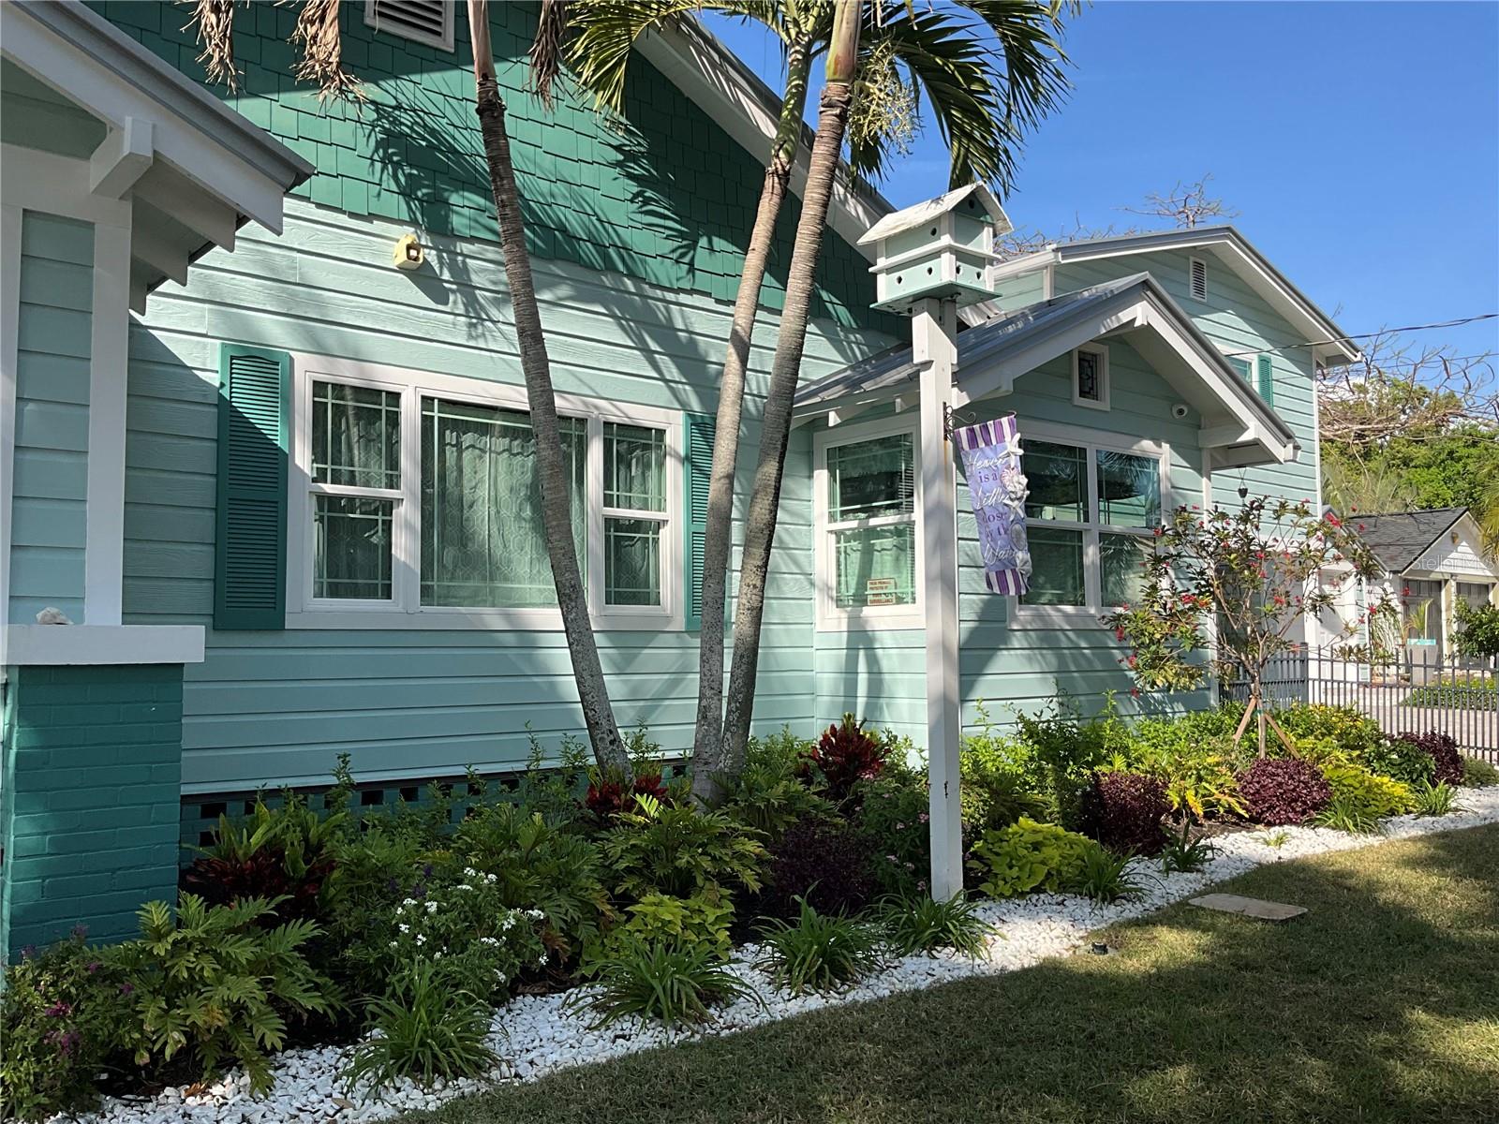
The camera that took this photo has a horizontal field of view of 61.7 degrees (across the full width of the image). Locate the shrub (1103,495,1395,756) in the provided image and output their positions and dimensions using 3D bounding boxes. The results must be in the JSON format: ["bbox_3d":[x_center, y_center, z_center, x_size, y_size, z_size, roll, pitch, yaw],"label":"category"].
[{"bbox_3d":[3.464,0.534,8.750,1.800,1.980,1.600,-2,-5,21],"label":"shrub"}]

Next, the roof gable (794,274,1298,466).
[{"bbox_3d":[2.180,-1.348,9.343,4.176,1.146,1.792,3,-6,-40],"label":"roof gable"}]

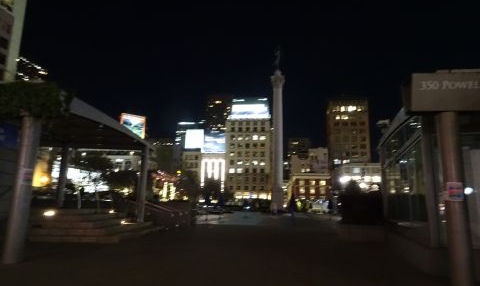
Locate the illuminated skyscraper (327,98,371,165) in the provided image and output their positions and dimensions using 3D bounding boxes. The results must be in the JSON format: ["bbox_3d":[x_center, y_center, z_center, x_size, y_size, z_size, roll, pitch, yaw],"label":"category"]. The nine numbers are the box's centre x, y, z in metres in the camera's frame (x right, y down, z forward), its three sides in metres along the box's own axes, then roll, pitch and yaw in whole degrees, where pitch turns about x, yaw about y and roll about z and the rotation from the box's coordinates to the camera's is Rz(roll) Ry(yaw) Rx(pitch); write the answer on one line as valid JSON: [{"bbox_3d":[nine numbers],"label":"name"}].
[{"bbox_3d":[56.274,6.518,173.571,18.485,54.747,19.000,0,-10,7],"label":"illuminated skyscraper"}]

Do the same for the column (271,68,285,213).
[{"bbox_3d":[6.966,-0.656,60.829,2.569,26.507,2.500,0,-10,7],"label":"column"}]

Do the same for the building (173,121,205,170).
[{"bbox_3d":[-43.317,19.270,307.140,28.323,75.463,28.000,0,-10,7],"label":"building"}]

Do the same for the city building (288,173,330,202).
[{"bbox_3d":[30.555,21.323,150.049,16.952,13.572,20.000,0,-10,7],"label":"city building"}]

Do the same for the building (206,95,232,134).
[{"bbox_3d":[-26.934,11.646,438.273,32.640,142.790,36.000,0,-10,7],"label":"building"}]

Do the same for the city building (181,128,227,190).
[{"bbox_3d":[-14.638,12.263,158.936,20.007,33.142,24.000,0,-10,7],"label":"city building"}]

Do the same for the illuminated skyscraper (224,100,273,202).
[{"bbox_3d":[4.878,4.937,156.883,20.832,47.445,22.000,0,-10,7],"label":"illuminated skyscraper"}]

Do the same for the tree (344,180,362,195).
[{"bbox_3d":[20.486,9.711,60.994,2.931,5.816,3.400,0,-10,7],"label":"tree"}]

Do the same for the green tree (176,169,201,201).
[{"bbox_3d":[-10.844,10.649,76.248,5.176,8.588,6.400,0,-10,7],"label":"green tree"}]

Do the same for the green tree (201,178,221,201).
[{"bbox_3d":[-8.273,14.869,100.552,5.949,8.464,6.000,0,-10,7],"label":"green tree"}]

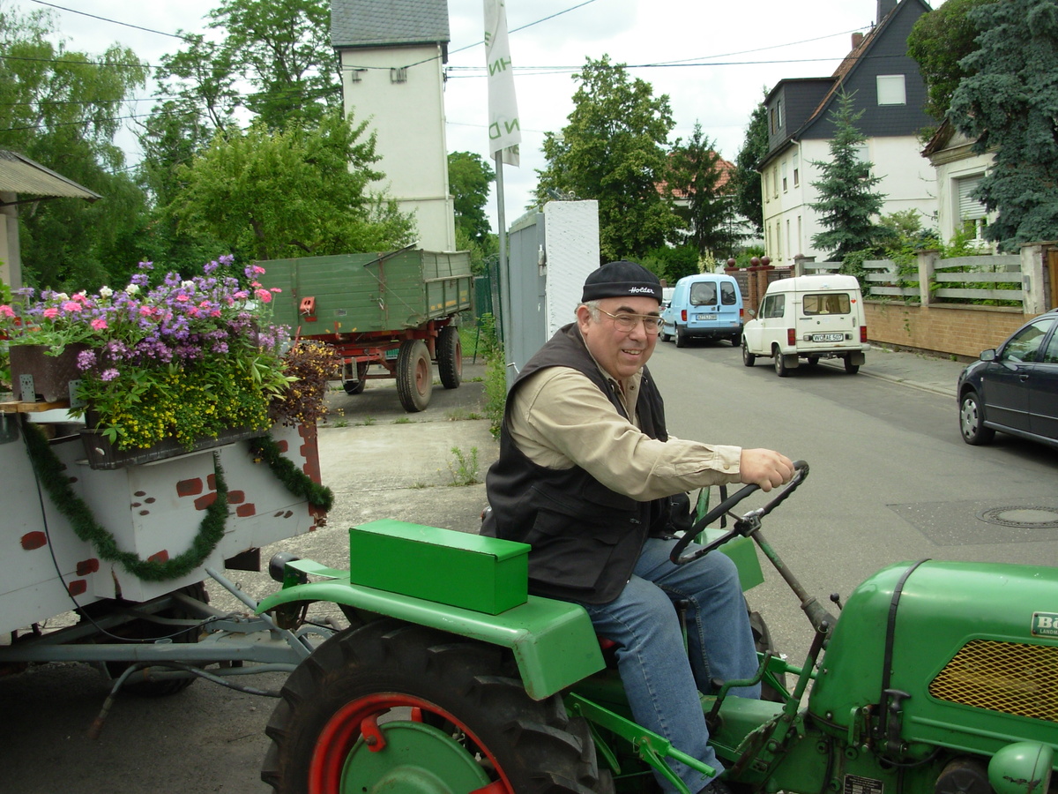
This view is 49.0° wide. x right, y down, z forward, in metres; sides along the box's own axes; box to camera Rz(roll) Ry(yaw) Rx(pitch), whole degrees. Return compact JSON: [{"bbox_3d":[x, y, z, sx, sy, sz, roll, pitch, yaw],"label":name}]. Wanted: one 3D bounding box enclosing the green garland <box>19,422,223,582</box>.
[{"bbox_3d":[-1.348,0.313,3.999,0.310,0.617,0.706,1,6,29],"label":"green garland"}]

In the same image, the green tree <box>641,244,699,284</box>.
[{"bbox_3d":[6.121,-5.001,50.156,2.505,3.188,2.400,-2,6,0],"label":"green tree"}]

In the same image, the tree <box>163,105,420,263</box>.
[{"bbox_3d":[-4.786,-3.199,23.760,4.888,5.317,4.600,-2,6,0],"label":"tree"}]

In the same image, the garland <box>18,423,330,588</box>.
[{"bbox_3d":[-1.150,0.275,4.350,0.310,0.626,1.516,1,6,29],"label":"garland"}]

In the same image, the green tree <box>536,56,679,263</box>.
[{"bbox_3d":[3.850,-9.649,53.584,6.518,11.951,6.518,-2,6,0],"label":"green tree"}]

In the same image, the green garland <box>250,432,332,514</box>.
[{"bbox_3d":[-0.981,0.319,4.827,0.120,0.432,0.534,1,6,29],"label":"green garland"}]

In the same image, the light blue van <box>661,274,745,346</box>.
[{"bbox_3d":[4.474,-2.346,30.803,1.570,1.790,4.000,-2,6,-1],"label":"light blue van"}]

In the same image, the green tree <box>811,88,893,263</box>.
[{"bbox_3d":[10.058,-5.845,36.354,2.514,7.236,2.514,-2,6,0],"label":"green tree"}]

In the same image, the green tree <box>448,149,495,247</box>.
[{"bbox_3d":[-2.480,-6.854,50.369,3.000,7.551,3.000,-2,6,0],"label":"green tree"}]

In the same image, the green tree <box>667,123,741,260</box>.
[{"bbox_3d":[8.322,-8.365,54.433,3.443,8.859,3.443,-2,6,0],"label":"green tree"}]

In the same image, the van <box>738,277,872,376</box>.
[{"bbox_3d":[5.014,-1.398,21.532,1.490,1.720,3.750,-2,6,0],"label":"van"}]

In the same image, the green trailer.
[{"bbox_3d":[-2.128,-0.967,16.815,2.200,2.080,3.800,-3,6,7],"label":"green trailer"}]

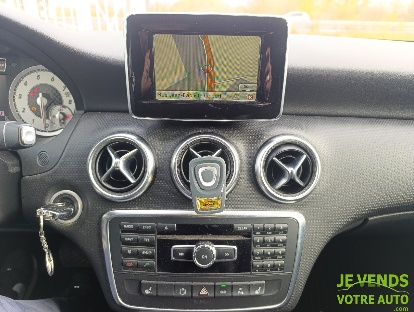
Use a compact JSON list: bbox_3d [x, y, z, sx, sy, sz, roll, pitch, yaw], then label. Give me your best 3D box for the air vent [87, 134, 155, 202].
[{"bbox_3d":[-0.113,0.016,0.361,0.087,0.087,0.030,3,3,6],"label":"air vent"}]

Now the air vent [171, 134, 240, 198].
[{"bbox_3d":[-0.001,0.016,0.356,0.087,0.087,0.030,0,3,0],"label":"air vent"}]

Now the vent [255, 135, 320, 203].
[{"bbox_3d":[0.108,0.016,0.361,0.087,0.087,0.030,-2,3,-6],"label":"vent"}]

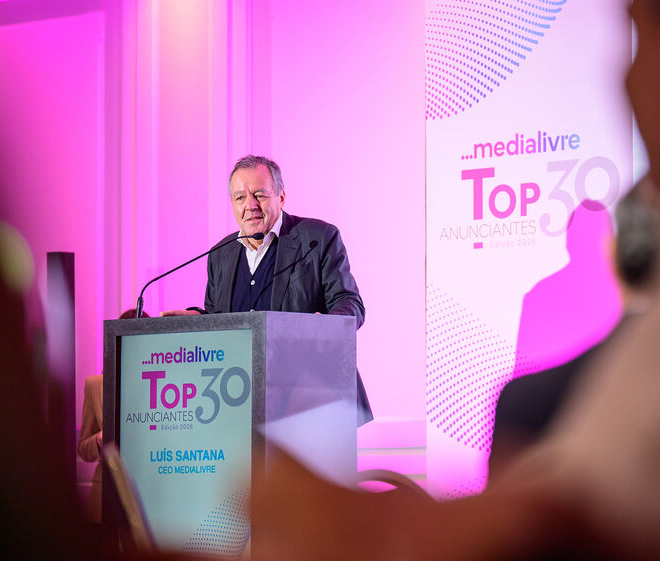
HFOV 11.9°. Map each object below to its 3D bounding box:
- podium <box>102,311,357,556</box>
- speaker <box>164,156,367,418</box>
[{"bbox_3d":[-0.290,0.689,9.021,0.653,1.160,0.366,-4,-5,43],"label":"podium"},{"bbox_3d":[-0.170,0.463,9.470,0.600,1.673,0.480,-3,-5,36],"label":"speaker"}]

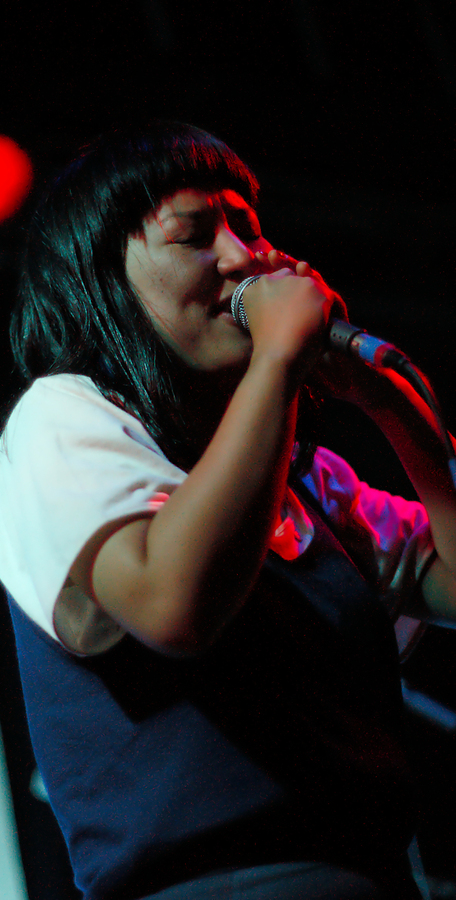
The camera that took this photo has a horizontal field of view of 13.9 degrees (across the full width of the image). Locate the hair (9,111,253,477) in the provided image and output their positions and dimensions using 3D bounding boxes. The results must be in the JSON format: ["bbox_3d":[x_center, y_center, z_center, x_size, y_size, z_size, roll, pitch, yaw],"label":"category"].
[{"bbox_3d":[-0.085,-0.147,1.780,0.240,0.320,0.220,-17,-13,39],"label":"hair"}]

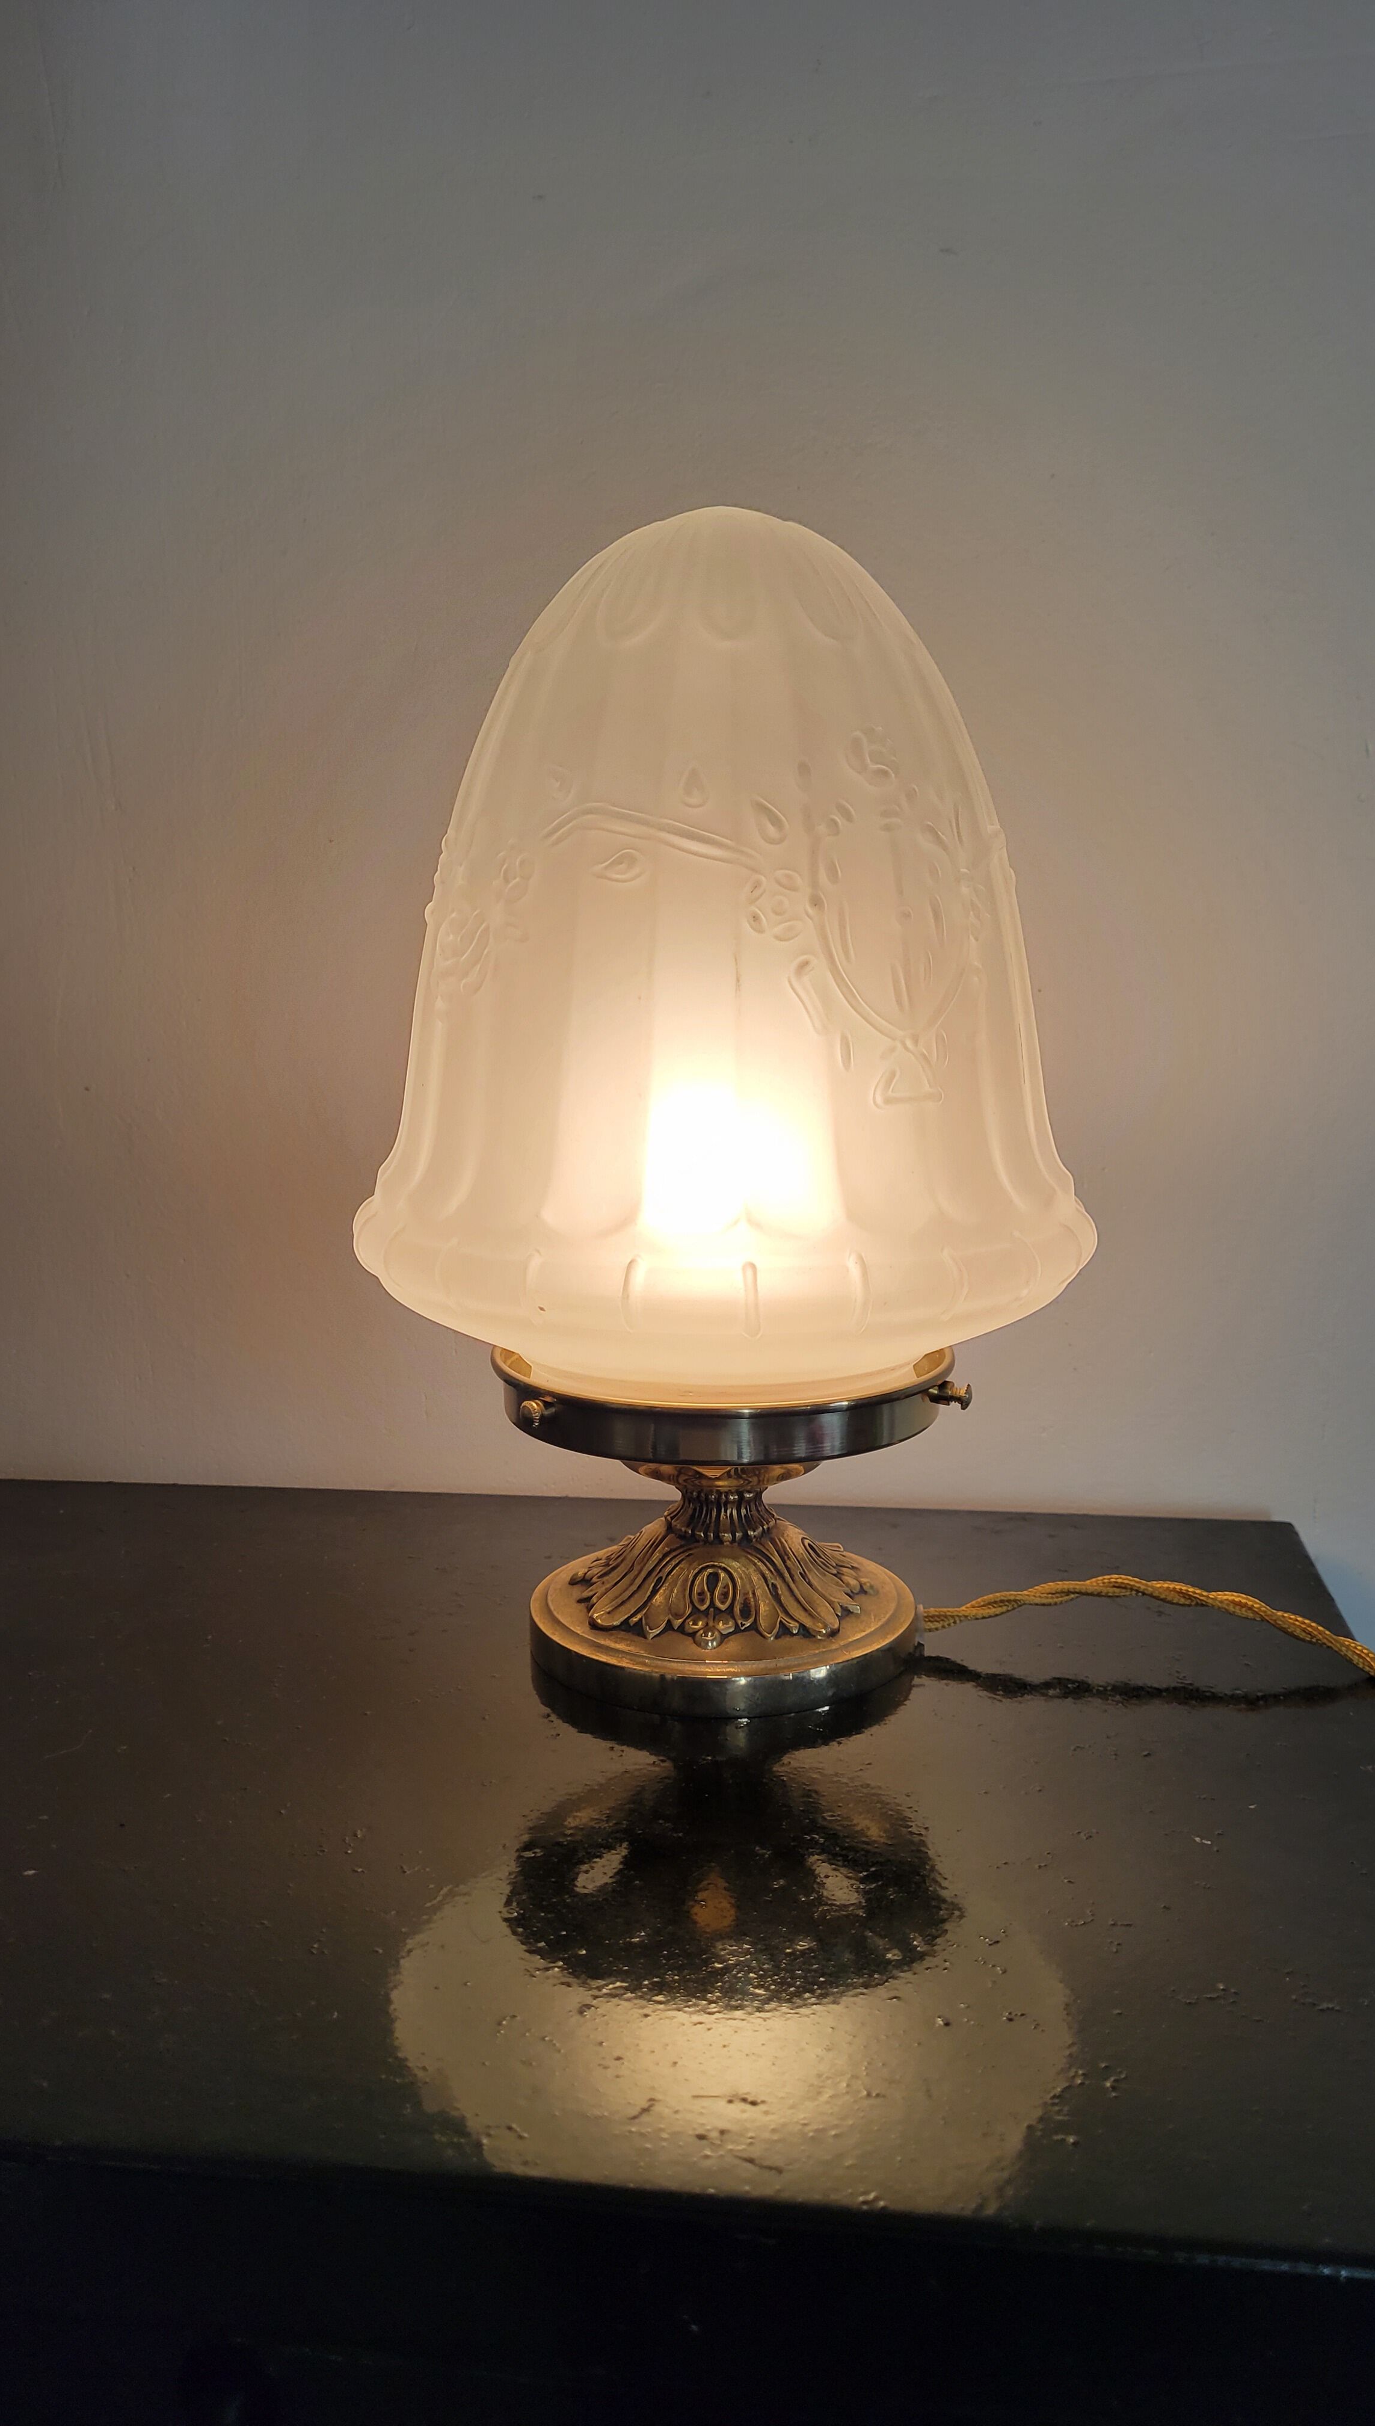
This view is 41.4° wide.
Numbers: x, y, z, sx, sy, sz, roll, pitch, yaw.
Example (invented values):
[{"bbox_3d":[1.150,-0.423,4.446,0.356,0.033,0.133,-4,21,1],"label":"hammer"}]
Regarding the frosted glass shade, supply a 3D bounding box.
[{"bbox_3d":[0.009,-0.068,0.487,0.199,0.229,0.199,0,10,1],"label":"frosted glass shade"}]

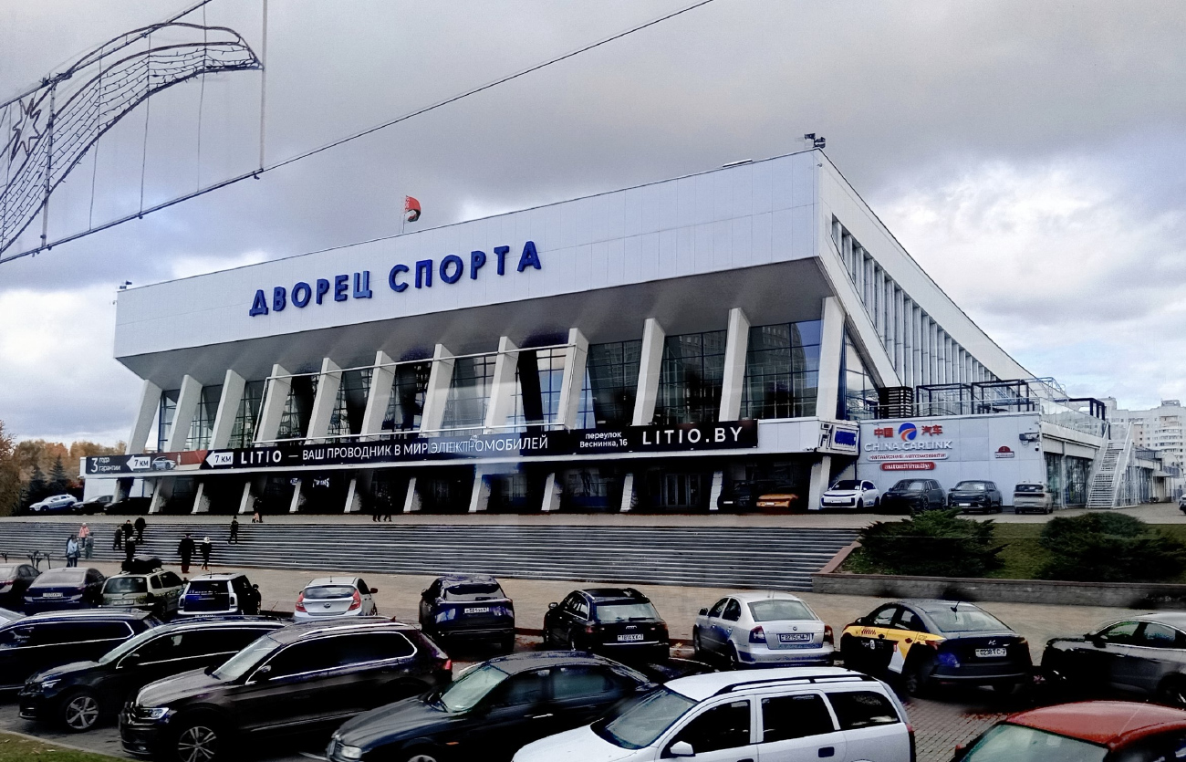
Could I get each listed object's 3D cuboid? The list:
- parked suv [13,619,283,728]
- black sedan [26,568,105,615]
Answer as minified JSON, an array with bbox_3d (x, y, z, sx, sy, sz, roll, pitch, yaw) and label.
[{"bbox_3d":[-6.827,4.687,15.842,4.450,1.600,1.840,3,-8,-25],"label":"parked suv"},{"bbox_3d":[-16.821,6.819,31.083,1.750,1.470,4.520,1,-7,-15],"label":"black sedan"}]

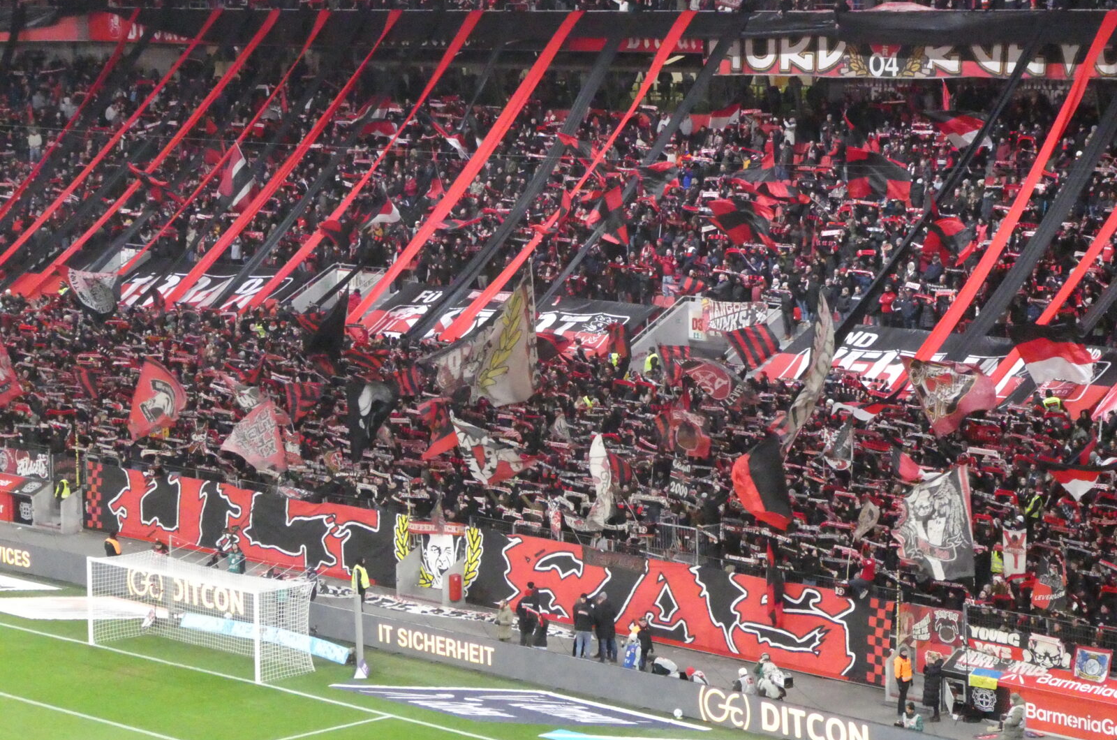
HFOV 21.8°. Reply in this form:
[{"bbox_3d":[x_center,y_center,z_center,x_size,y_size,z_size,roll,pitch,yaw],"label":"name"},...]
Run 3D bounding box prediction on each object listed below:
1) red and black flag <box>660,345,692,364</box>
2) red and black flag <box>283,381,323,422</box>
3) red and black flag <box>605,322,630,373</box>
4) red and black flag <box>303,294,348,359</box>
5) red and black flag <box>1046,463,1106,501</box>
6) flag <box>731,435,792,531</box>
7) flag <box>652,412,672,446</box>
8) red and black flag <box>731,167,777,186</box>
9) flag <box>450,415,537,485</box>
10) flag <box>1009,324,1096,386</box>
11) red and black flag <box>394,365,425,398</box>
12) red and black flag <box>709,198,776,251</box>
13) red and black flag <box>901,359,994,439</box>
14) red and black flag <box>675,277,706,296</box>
[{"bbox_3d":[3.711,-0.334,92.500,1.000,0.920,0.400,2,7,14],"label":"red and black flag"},{"bbox_3d":[-8.672,1.080,98.500,1.330,1.420,0.400,2,7,14],"label":"red and black flag"},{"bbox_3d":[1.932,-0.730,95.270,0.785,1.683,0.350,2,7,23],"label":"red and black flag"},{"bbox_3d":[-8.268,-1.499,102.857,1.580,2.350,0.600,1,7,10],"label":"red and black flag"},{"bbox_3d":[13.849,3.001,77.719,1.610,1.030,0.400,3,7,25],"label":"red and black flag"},{"bbox_3d":[5.676,3.155,81.075,1.700,2.650,0.600,1,7,13],"label":"flag"},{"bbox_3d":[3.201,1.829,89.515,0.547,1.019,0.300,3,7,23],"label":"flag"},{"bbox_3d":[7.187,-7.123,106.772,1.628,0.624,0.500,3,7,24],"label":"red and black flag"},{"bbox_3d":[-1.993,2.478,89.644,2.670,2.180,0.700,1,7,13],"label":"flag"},{"bbox_3d":[13.711,-0.413,80.900,2.400,1.780,0.500,2,7,17],"label":"flag"},{"bbox_3d":[-4.916,0.389,95.956,1.000,1.080,0.300,0,7,7],"label":"red and black flag"},{"bbox_3d":[6.277,-4.968,99.000,2.290,1.810,0.400,2,7,14],"label":"red and black flag"},{"bbox_3d":[10.888,0.765,80.877,2.600,2.220,0.550,2,7,16],"label":"red and black flag"},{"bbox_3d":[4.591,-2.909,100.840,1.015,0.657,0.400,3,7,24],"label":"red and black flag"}]

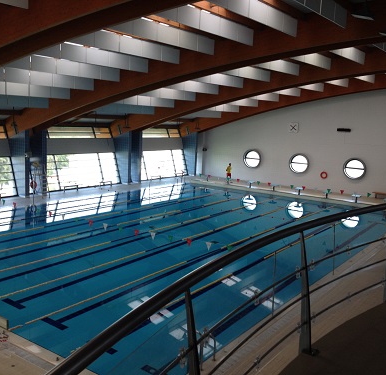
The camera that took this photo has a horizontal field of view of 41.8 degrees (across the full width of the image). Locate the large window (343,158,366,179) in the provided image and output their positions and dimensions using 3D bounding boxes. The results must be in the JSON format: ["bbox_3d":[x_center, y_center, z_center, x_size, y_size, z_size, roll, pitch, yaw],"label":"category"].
[{"bbox_3d":[12.168,-1.381,37.944,1.600,1.600,0.200,8,10,32],"label":"large window"}]

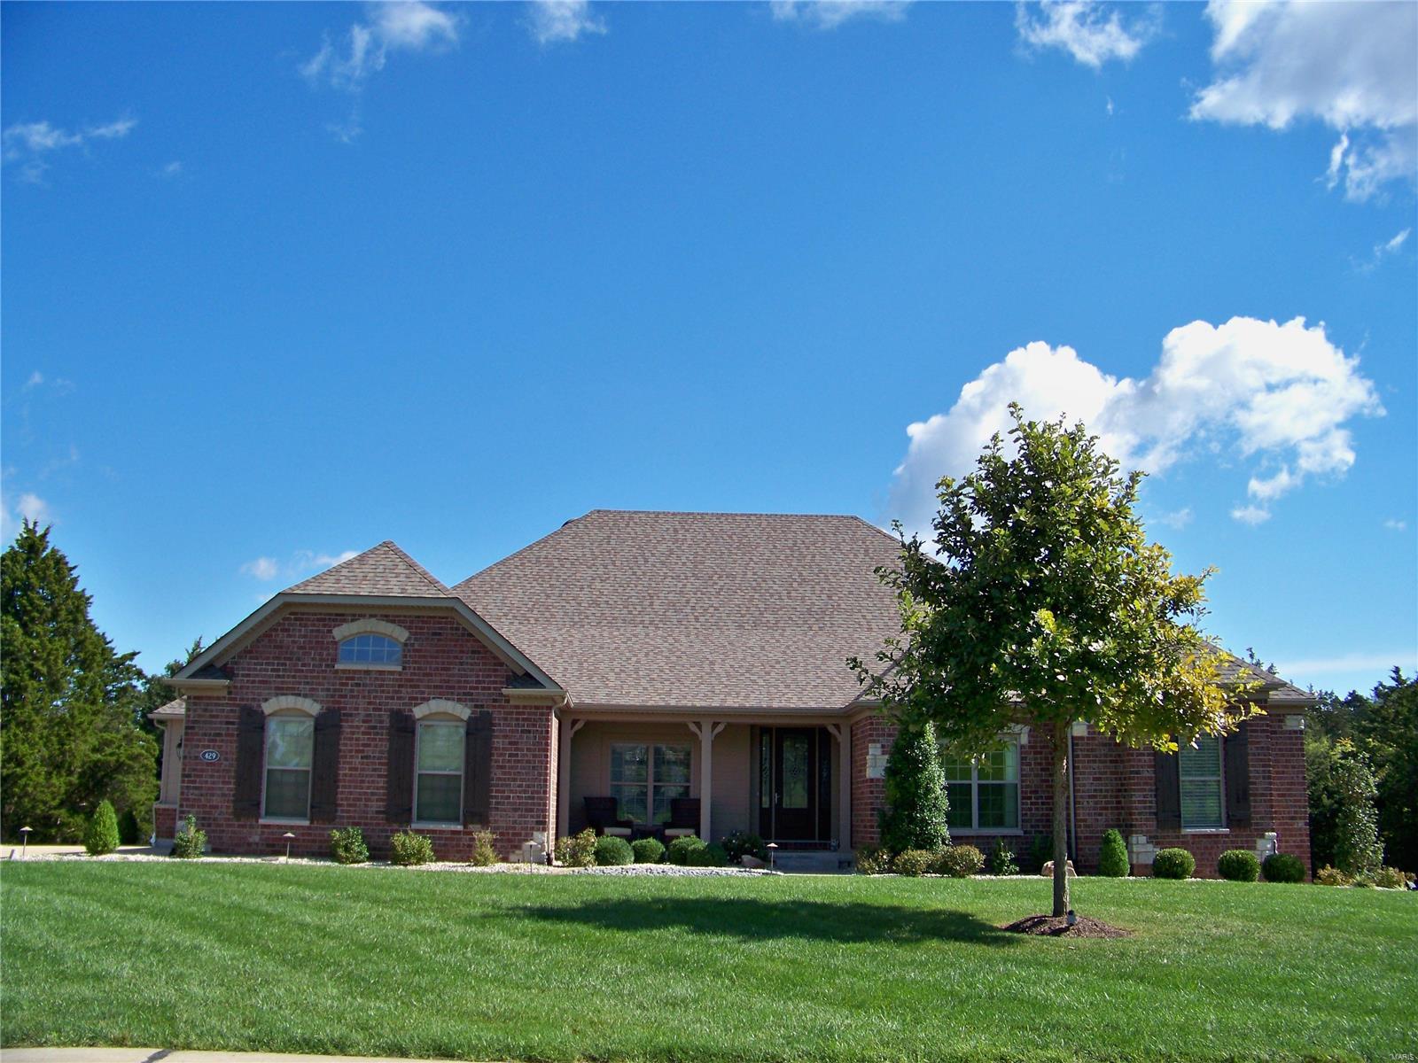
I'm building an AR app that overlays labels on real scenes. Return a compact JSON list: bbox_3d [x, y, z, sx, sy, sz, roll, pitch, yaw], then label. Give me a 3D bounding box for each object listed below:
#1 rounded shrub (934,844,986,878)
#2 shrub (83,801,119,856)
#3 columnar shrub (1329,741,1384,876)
[{"bbox_3d":[4.290,5.611,23.059,0.836,0.533,0.836,2,-9,-5],"label":"rounded shrub"},{"bbox_3d":[-9.729,4.747,21.666,0.536,0.865,0.536,2,-9,-5],"label":"shrub"},{"bbox_3d":[11.902,5.125,24.819,0.902,2.514,0.902,2,-9,-5],"label":"columnar shrub"}]

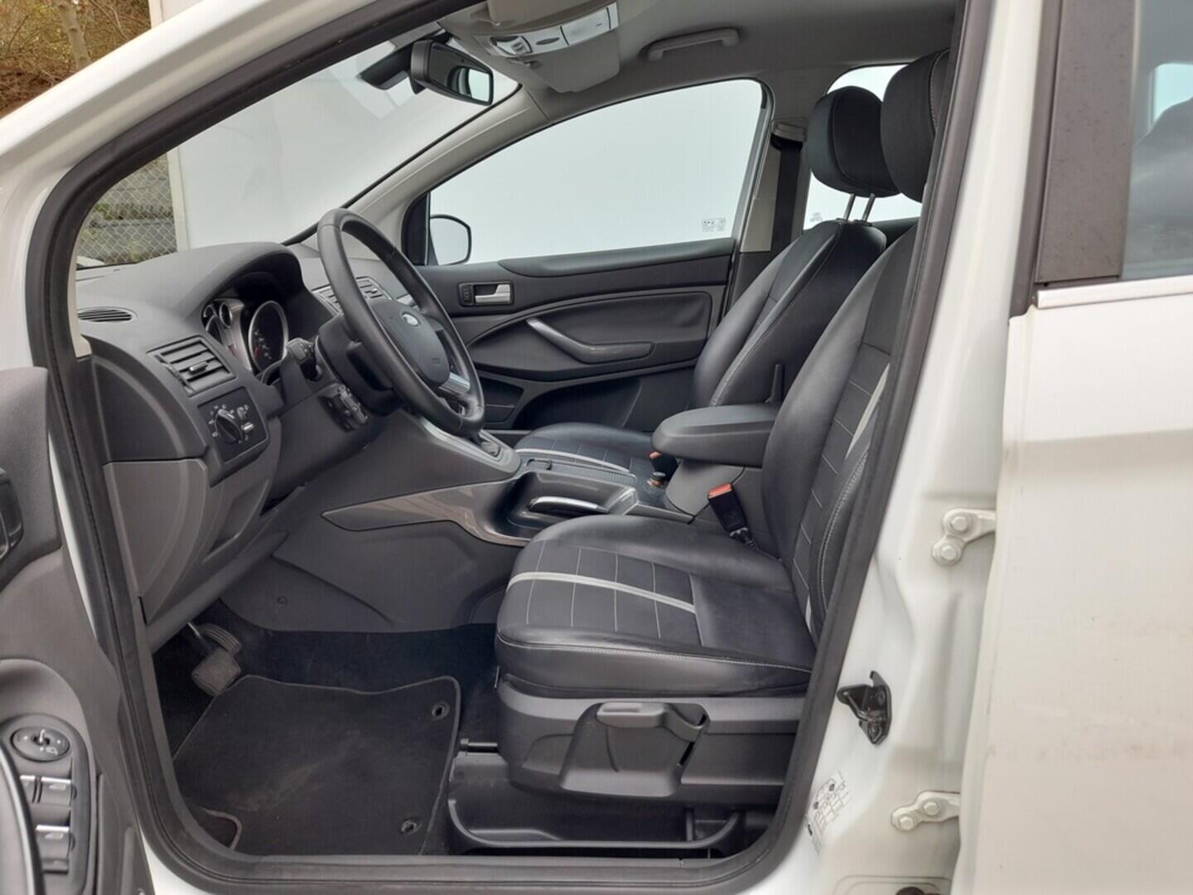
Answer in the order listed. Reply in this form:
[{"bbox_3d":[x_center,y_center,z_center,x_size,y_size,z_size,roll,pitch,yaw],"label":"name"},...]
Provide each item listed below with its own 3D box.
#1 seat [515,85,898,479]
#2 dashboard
[{"bbox_3d":[0.216,-0.340,1.943,0.830,0.890,0.520,0,15,1],"label":"seat"},{"bbox_3d":[-0.623,-0.160,1.621,0.550,0.470,1.380,0,15,1],"label":"dashboard"}]

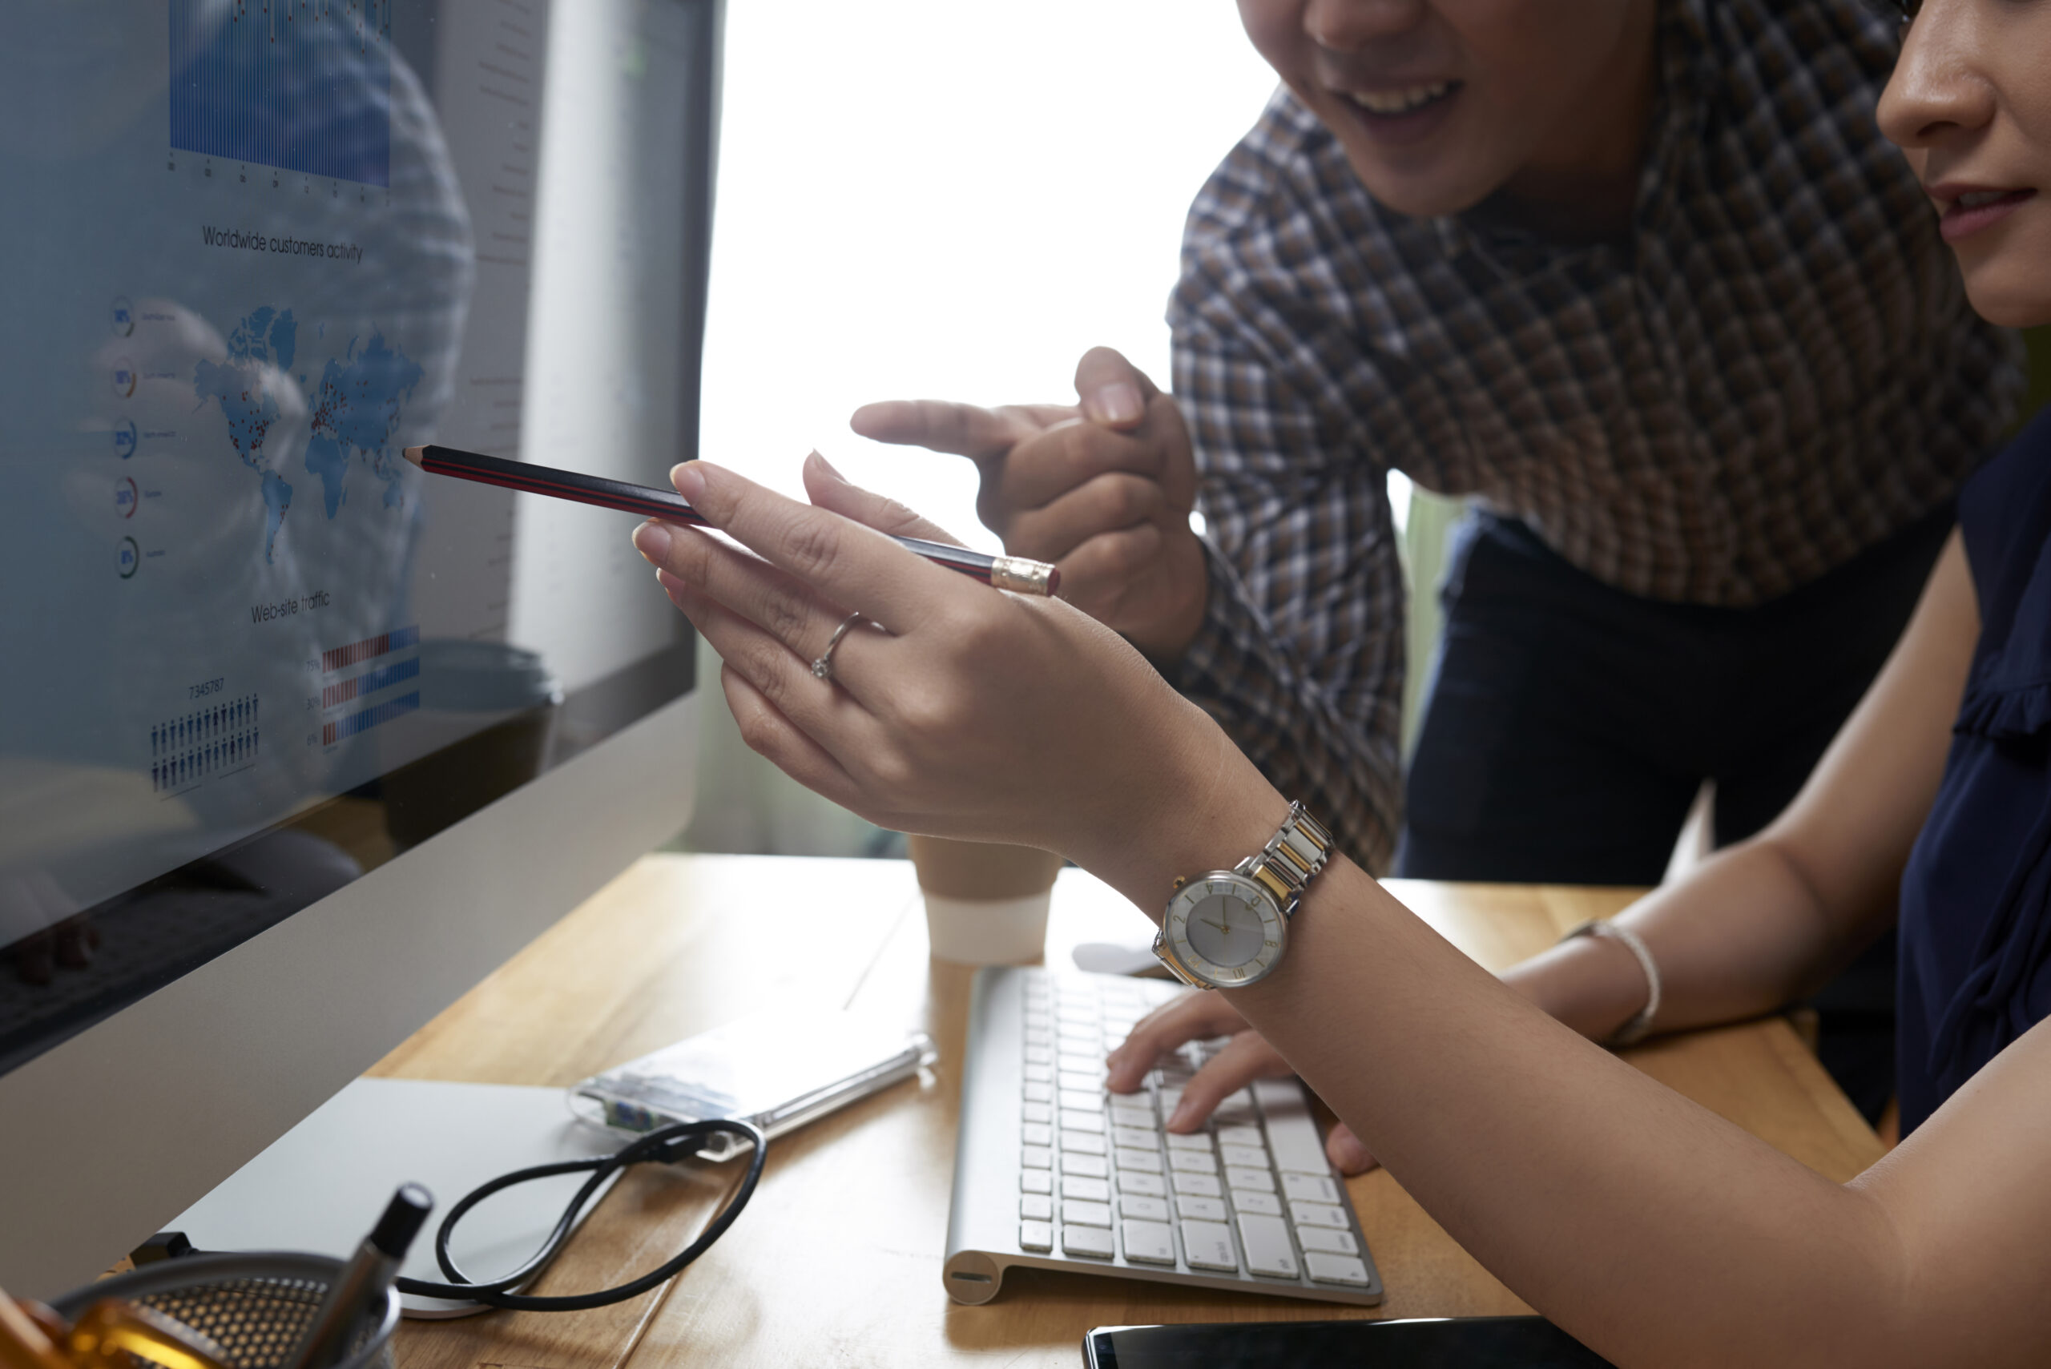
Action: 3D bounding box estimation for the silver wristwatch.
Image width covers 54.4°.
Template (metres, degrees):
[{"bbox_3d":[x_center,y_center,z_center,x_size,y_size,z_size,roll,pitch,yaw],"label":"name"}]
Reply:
[{"bbox_3d":[0.059,0.055,0.527,0.035,0.057,0.047,40,28,9],"label":"silver wristwatch"}]

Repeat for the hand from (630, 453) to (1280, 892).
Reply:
[{"bbox_3d":[-0.023,0.001,0.520,0.174,0.077,0.055,34,18,-2],"label":"hand"}]

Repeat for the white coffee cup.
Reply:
[{"bbox_3d":[-0.018,0.067,0.947,0.090,0.118,0.090,0,10,0],"label":"white coffee cup"}]

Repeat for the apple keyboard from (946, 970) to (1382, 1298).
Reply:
[{"bbox_3d":[0.043,0.153,0.740,0.131,0.019,0.281,0,10,0],"label":"apple keyboard"}]

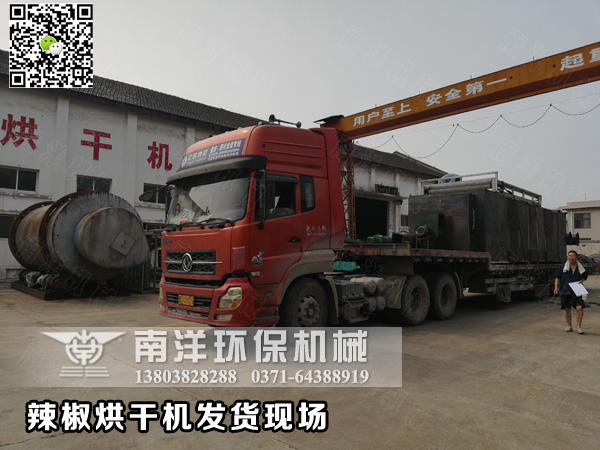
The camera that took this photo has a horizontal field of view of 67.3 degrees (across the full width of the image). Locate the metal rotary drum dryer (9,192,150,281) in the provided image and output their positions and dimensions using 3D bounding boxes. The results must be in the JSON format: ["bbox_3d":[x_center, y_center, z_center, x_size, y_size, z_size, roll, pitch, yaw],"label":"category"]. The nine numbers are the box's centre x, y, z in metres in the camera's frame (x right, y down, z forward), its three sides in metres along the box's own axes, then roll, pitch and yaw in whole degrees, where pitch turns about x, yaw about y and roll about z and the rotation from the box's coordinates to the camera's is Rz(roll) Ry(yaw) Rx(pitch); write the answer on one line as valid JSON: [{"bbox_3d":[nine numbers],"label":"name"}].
[{"bbox_3d":[-8.254,0.694,16.386,3.040,3.500,7.000,5,-5,-43],"label":"metal rotary drum dryer"}]

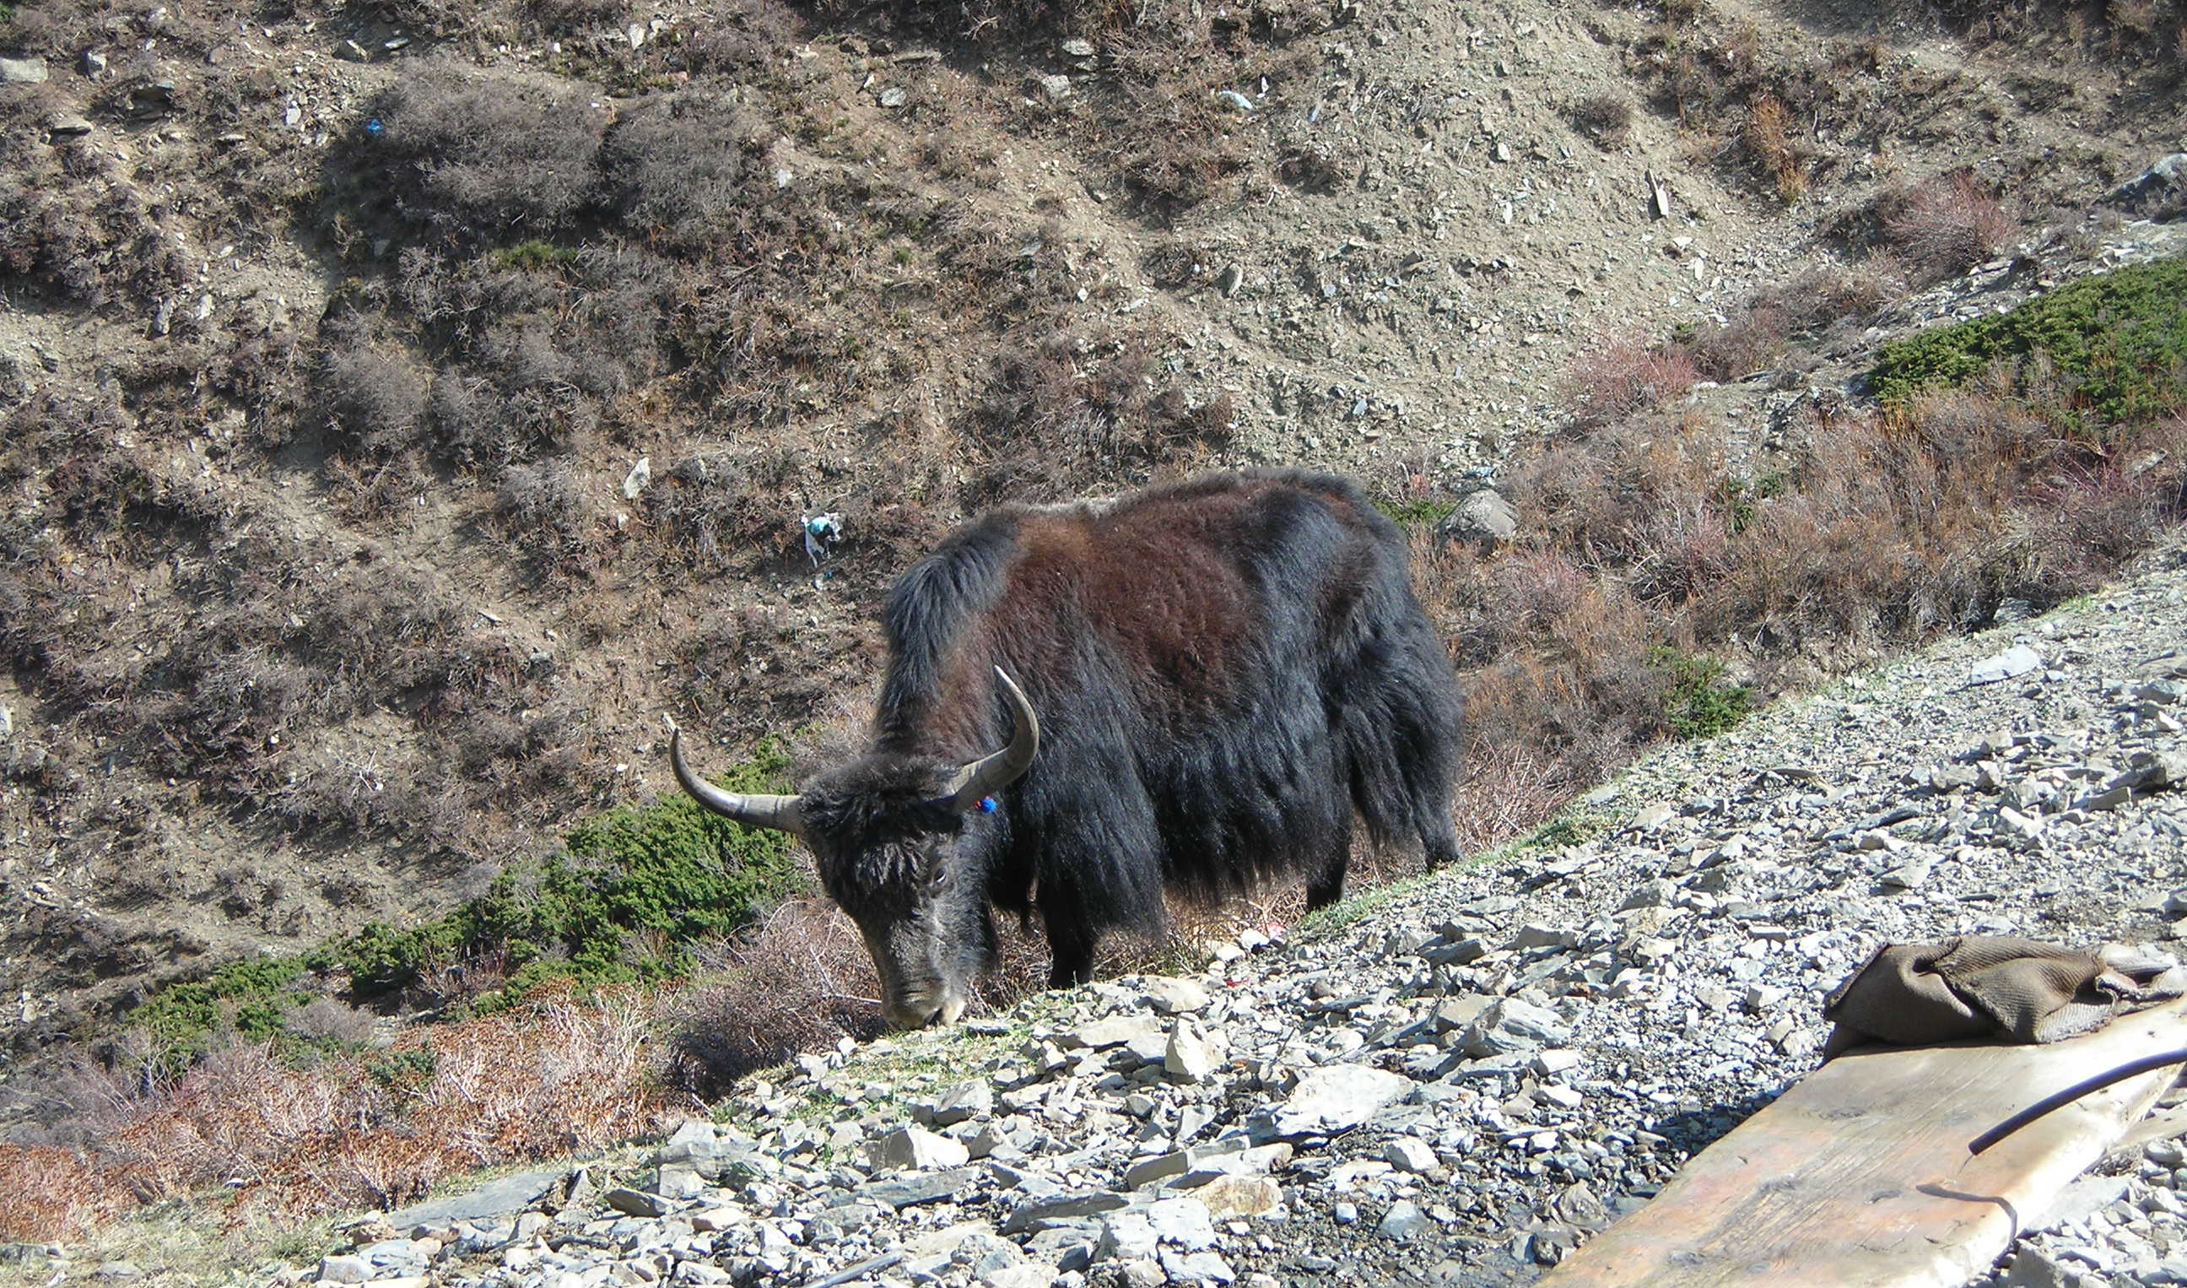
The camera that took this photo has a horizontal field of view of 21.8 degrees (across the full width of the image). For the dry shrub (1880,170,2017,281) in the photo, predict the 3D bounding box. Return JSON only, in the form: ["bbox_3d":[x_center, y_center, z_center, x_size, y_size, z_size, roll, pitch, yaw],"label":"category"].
[{"bbox_3d":[4.650,-2.280,31.000,0.750,0.570,0.700,0,11,0],"label":"dry shrub"}]

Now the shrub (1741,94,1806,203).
[{"bbox_3d":[3.890,-2.830,32.500,0.380,0.600,0.380,0,11,0],"label":"shrub"}]

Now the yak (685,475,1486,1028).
[{"bbox_3d":[-0.067,0.260,14.400,1.950,1.360,0.920,-8,14,-36],"label":"yak"}]

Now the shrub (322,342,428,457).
[{"bbox_3d":[-3.600,-1.220,28.500,0.540,0.520,0.520,0,11,0],"label":"shrub"}]

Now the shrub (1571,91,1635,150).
[{"bbox_3d":[2.920,-2.990,32.500,0.370,0.320,0.360,0,11,0],"label":"shrub"}]

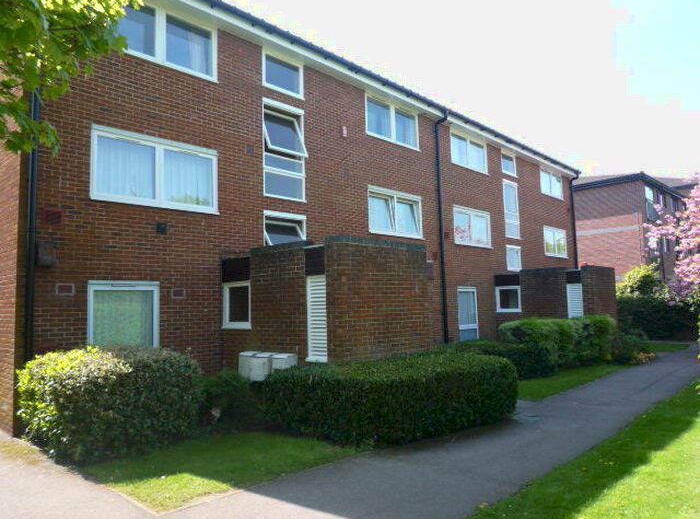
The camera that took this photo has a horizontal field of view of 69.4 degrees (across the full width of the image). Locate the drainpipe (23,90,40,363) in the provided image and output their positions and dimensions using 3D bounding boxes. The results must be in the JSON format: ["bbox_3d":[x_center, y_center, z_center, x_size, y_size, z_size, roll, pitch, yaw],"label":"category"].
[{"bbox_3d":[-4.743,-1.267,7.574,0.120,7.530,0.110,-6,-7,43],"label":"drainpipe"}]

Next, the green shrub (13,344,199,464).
[{"bbox_3d":[-3.178,1.819,6.866,1.920,1.180,1.750,-6,-7,43],"label":"green shrub"}]

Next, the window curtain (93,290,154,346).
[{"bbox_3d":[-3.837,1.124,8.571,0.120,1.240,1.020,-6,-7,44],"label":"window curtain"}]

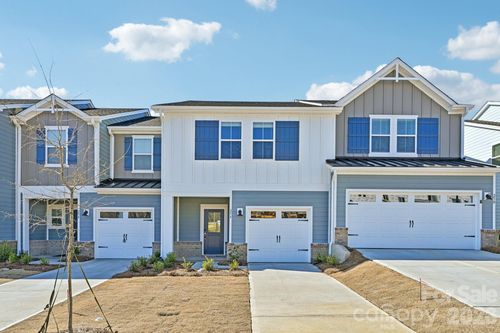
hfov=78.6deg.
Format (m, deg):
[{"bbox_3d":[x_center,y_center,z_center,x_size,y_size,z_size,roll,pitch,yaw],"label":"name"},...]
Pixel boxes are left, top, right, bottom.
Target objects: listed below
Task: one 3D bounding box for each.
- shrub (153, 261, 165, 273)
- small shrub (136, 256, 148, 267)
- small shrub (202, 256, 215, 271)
[{"bbox_3d":[-3.116,3.405,10.400,0.420,0.420,0.420,0,0,0],"label":"shrub"},{"bbox_3d":[-4.083,3.618,11.600,0.418,0.399,0.420,0,0,0],"label":"small shrub"},{"bbox_3d":[-1.531,3.566,11.200,0.422,0.532,0.420,0,0,0],"label":"small shrub"}]

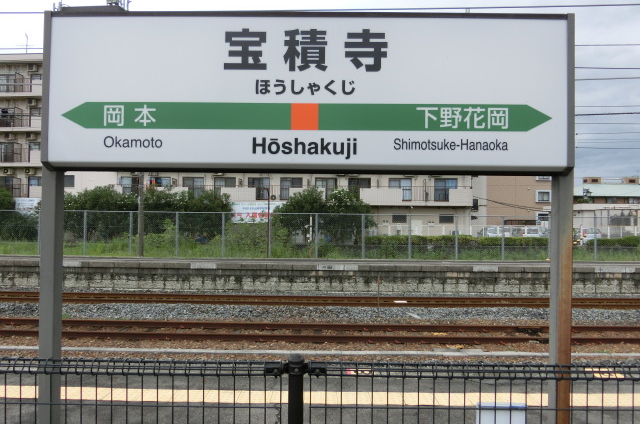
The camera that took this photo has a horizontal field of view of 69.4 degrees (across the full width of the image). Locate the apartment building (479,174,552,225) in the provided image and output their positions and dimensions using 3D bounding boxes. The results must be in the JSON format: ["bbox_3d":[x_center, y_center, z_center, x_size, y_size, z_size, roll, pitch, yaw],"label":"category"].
[{"bbox_3d":[25.500,-3.300,62.500,9.600,11.000,10.000,1,0,0],"label":"apartment building"}]

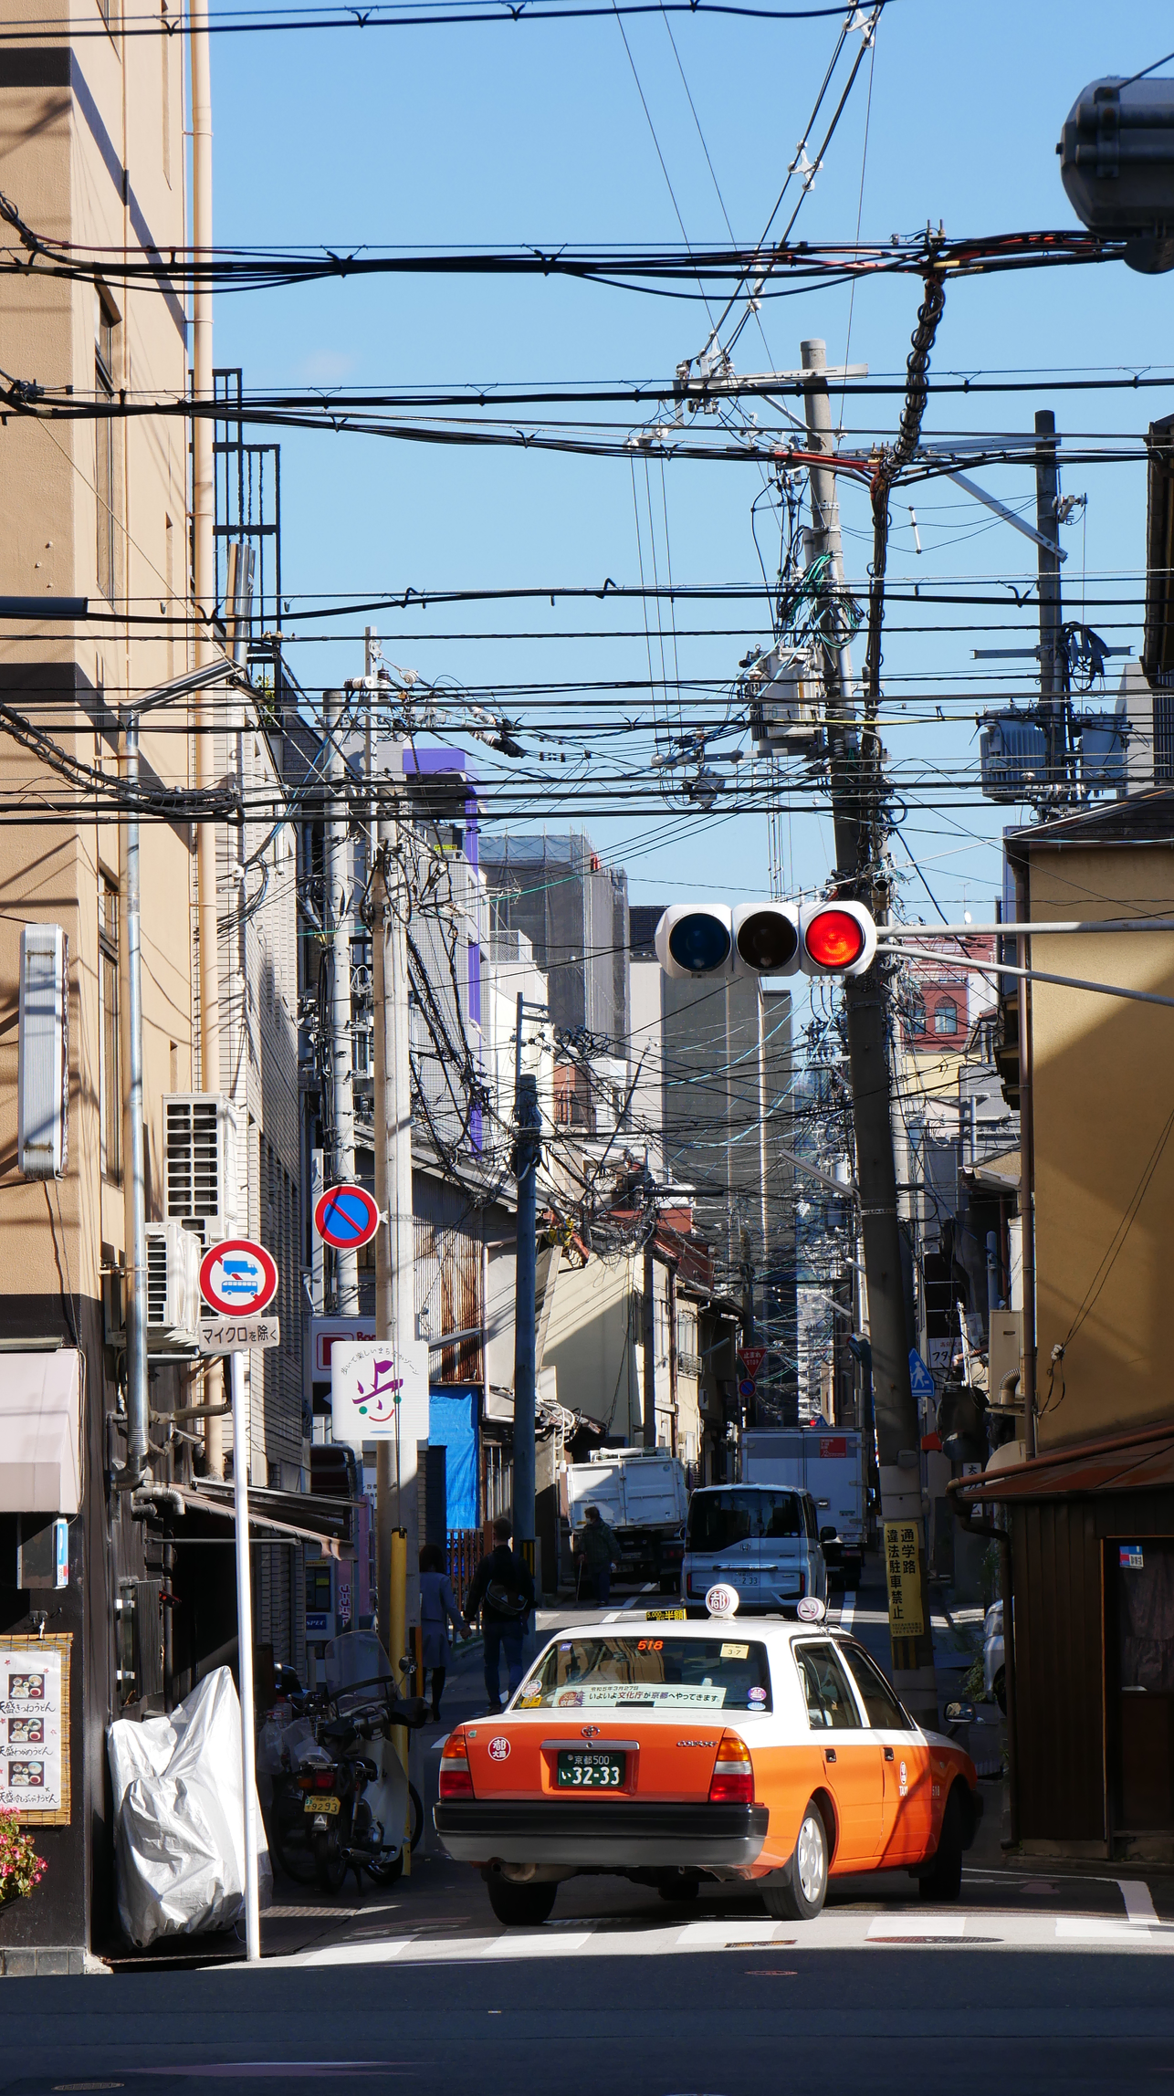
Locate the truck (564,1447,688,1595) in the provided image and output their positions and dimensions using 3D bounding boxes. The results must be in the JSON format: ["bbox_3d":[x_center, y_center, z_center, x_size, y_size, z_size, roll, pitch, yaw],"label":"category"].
[{"bbox_3d":[0.635,7.657,117.400,1.800,2.300,4.800,-4,-3,3],"label":"truck"}]

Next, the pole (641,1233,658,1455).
[{"bbox_3d":[1.177,6.527,133.170,0.250,6.245,0.250,-1,-3,0],"label":"pole"}]

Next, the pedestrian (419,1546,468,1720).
[{"bbox_3d":[-1.333,5.179,64.300,0.480,1.570,0.360,-1,-3,3],"label":"pedestrian"}]

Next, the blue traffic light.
[{"bbox_3d":[0.565,-0.528,36.600,0.340,0.340,0.320,-1,-3,0],"label":"blue traffic light"}]

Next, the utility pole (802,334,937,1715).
[{"bbox_3d":[2.221,-0.093,57.804,0.340,11.234,0.340,-4,-3,0],"label":"utility pole"}]

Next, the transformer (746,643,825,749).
[{"bbox_3d":[1.594,-2.796,58.000,0.540,0.830,0.540,-1,-3,0],"label":"transformer"}]

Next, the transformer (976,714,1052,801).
[{"bbox_3d":[3.939,-2.664,67.000,0.640,0.820,0.640,-1,-3,11],"label":"transformer"}]

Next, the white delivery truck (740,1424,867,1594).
[{"bbox_3d":[3.899,8.159,128.973,2.100,2.840,5.800,-1,-3,3],"label":"white delivery truck"}]

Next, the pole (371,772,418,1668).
[{"bbox_3d":[-1.124,1.627,43.471,0.270,6.302,0.270,-1,-3,0],"label":"pole"}]

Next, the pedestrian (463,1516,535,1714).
[{"bbox_3d":[-0.791,5.074,65.000,0.620,1.750,0.420,-1,-3,2],"label":"pedestrian"}]

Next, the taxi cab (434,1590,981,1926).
[{"bbox_3d":[0.682,3.580,37.047,1.720,1.620,4.620,-2,-3,17],"label":"taxi cab"}]

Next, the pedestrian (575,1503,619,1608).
[{"bbox_3d":[0.158,7.543,108.000,0.480,1.550,0.520,1,-4,-35],"label":"pedestrian"}]

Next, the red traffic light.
[{"bbox_3d":[1.266,-0.552,36.600,0.380,0.380,0.320,-1,-3,0],"label":"red traffic light"}]

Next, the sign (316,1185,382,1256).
[{"bbox_3d":[-1.462,1.038,44.300,0.390,0.390,0.040,-1,-3,0],"label":"sign"}]

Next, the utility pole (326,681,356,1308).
[{"bbox_3d":[-2.202,1.353,66.254,0.270,9.362,0.270,-1,-3,0],"label":"utility pole"}]

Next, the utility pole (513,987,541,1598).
[{"bbox_3d":[-0.708,3.227,85.000,0.300,7.550,0.300,0,-3,0],"label":"utility pole"}]

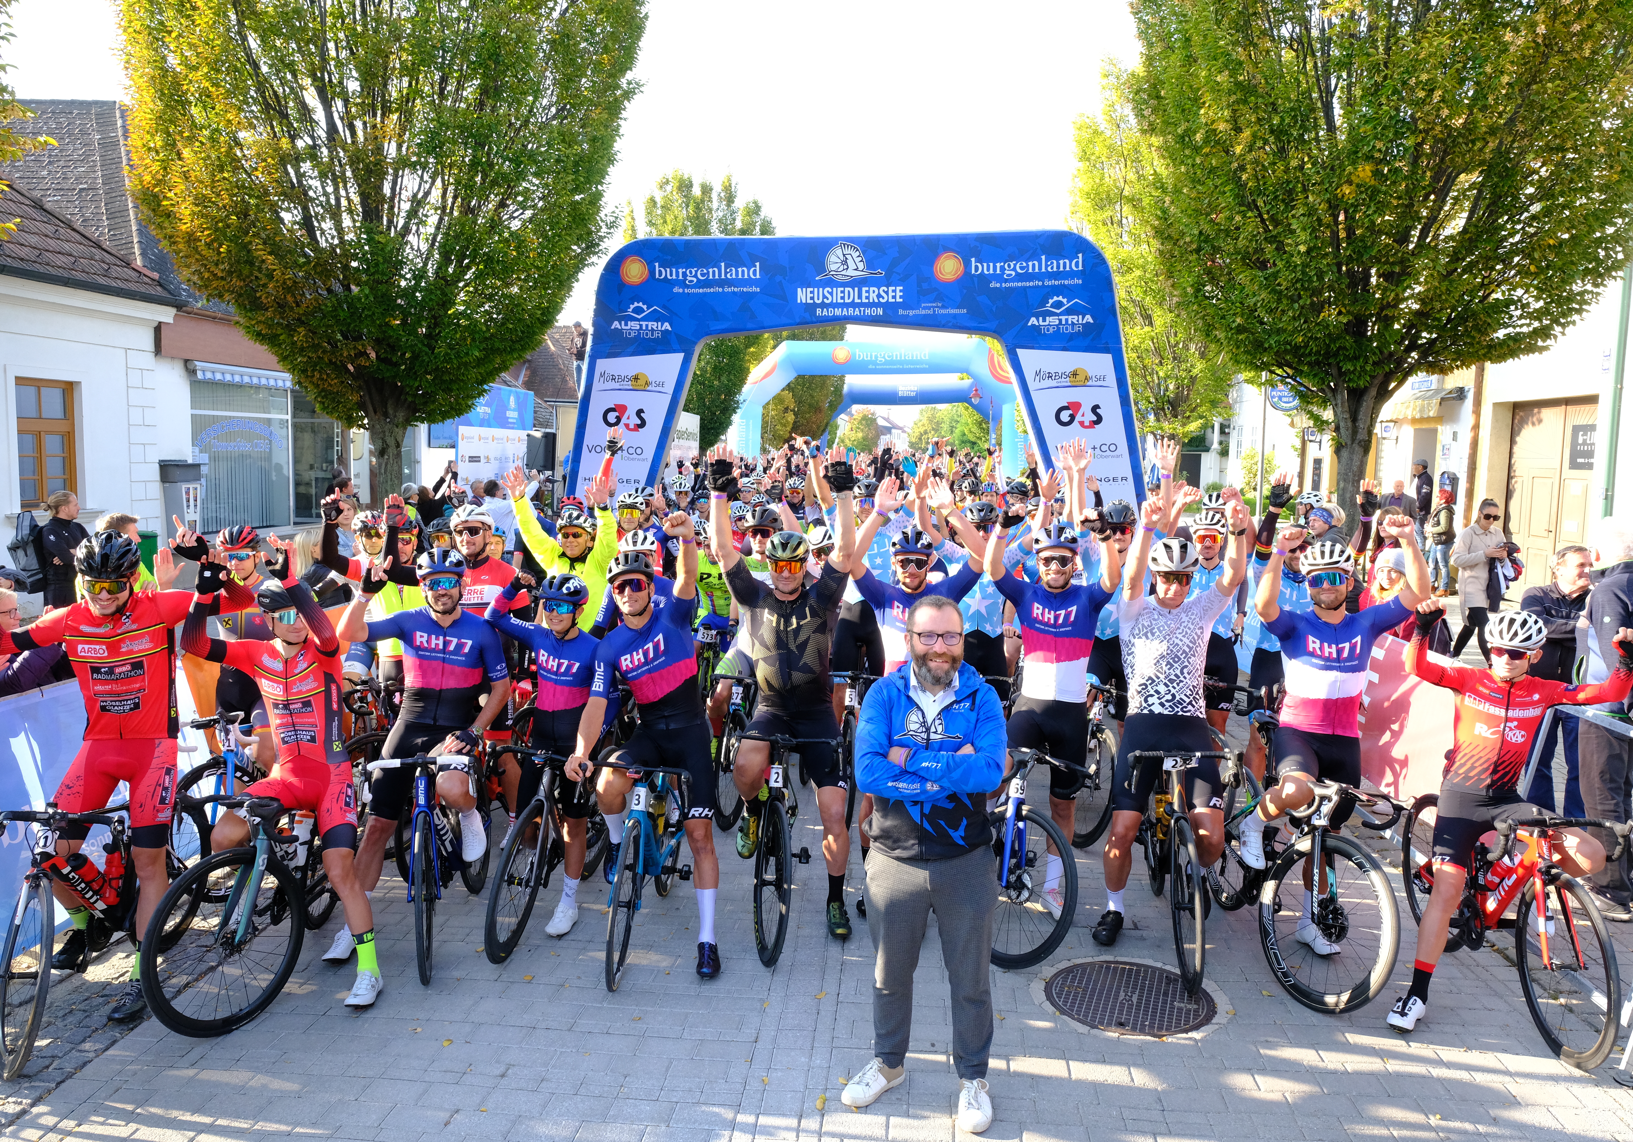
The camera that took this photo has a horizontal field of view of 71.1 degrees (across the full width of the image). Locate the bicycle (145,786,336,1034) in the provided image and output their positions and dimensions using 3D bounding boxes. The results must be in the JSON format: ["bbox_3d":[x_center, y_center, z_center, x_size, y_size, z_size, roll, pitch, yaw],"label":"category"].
[{"bbox_3d":[-2.290,1.227,4.734,0.450,0.970,1.640,0,6,-2],"label":"bicycle"}]

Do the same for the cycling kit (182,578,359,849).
[{"bbox_3d":[-2.029,0.536,4.270,0.600,0.960,0.450,1,5,6],"label":"cycling kit"}]

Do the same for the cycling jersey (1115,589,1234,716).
[{"bbox_3d":[1.578,0.359,5.015,0.520,0.560,0.300,1,6,8],"label":"cycling jersey"}]

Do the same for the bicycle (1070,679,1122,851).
[{"bbox_3d":[1.591,0.961,6.598,0.450,1.000,1.660,2,5,16],"label":"bicycle"}]

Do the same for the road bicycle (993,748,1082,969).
[{"bbox_3d":[0.851,1.120,5.244,0.520,0.980,1.620,0,6,-2],"label":"road bicycle"}]

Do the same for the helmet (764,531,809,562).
[{"bbox_3d":[-0.129,-0.091,4.987,0.205,0.160,0.270,0,5,1],"label":"helmet"}]

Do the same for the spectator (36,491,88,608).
[{"bbox_3d":[-6.323,0.227,9.675,0.360,1.800,0.500,0,5,0],"label":"spectator"}]

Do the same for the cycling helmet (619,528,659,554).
[{"bbox_3d":[-0.939,-0.149,6.038,0.200,0.150,0.270,0,6,-7],"label":"cycling helmet"}]

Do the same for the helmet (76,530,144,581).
[{"bbox_3d":[-2.793,-0.061,4.518,0.220,0.180,0.290,-1,14,-12],"label":"helmet"}]

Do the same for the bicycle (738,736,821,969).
[{"bbox_3d":[-0.164,1.108,5.284,0.460,0.990,1.660,1,6,1],"label":"bicycle"}]

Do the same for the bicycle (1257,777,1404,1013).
[{"bbox_3d":[2.060,1.200,4.942,0.450,0.980,1.640,4,6,-4],"label":"bicycle"}]

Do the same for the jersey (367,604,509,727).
[{"bbox_3d":[-1.555,0.390,4.680,0.560,0.500,0.320,0,5,-5],"label":"jersey"}]

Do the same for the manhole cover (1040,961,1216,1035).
[{"bbox_3d":[1.237,1.702,4.531,0.650,0.030,0.650,0,6,0],"label":"manhole cover"}]

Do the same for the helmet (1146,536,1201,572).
[{"bbox_3d":[1.546,-0.070,4.940,0.220,0.180,0.290,1,14,10],"label":"helmet"}]

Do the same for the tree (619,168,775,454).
[{"bbox_3d":[-2.914,-5.332,28.613,4.300,9.125,4.300,0,6,0],"label":"tree"}]

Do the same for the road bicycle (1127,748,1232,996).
[{"bbox_3d":[1.586,1.133,5.061,0.430,0.990,1.660,1,6,10],"label":"road bicycle"}]

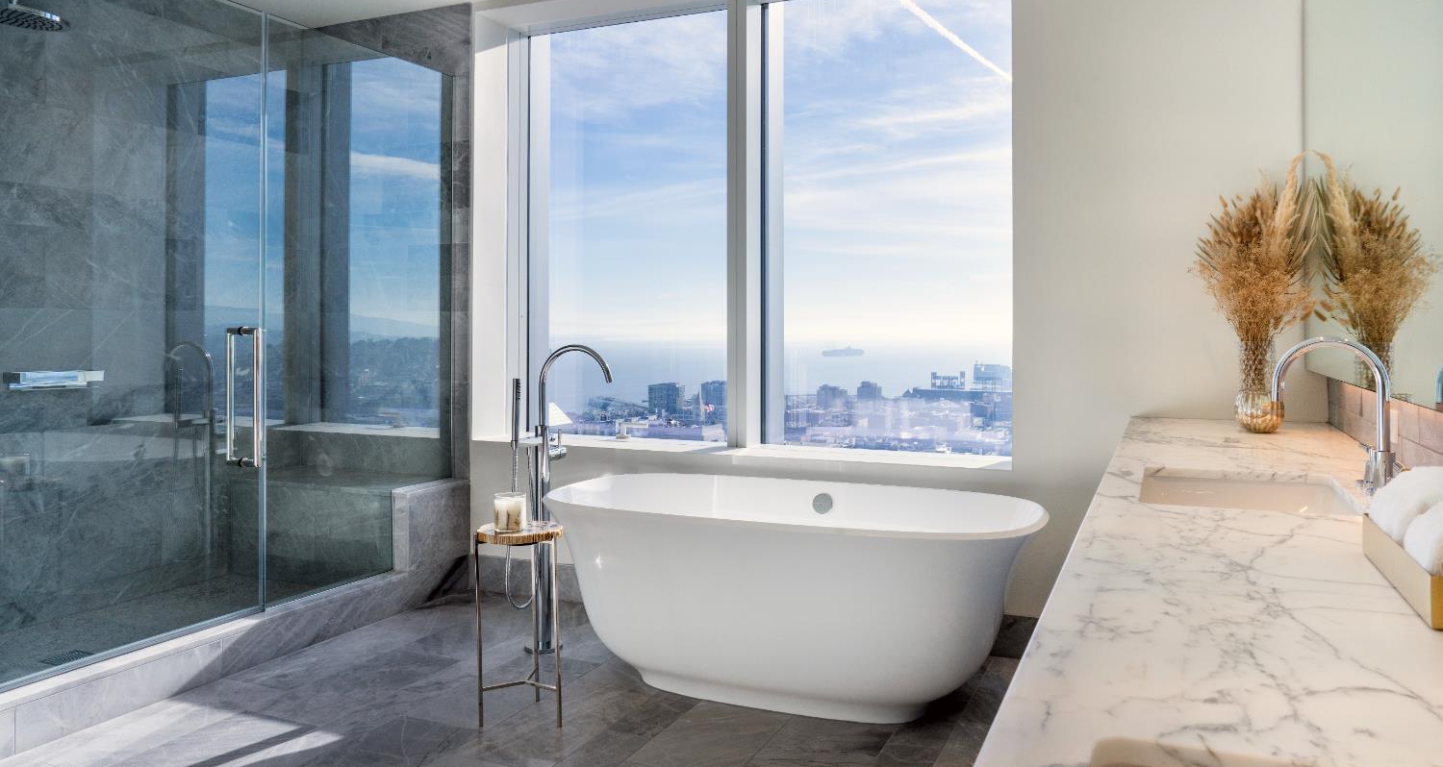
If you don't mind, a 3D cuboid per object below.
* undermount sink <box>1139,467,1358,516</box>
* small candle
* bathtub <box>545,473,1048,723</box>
[{"bbox_3d":[0.927,0.275,1.720,0.351,0.155,0.487,1,3,25],"label":"undermount sink"},{"bbox_3d":[-0.634,0.385,2.884,0.098,0.110,0.098,0,3,0],"label":"small candle"},{"bbox_3d":[0.214,0.690,3.173,1.631,0.616,0.899,1,3,25],"label":"bathtub"}]

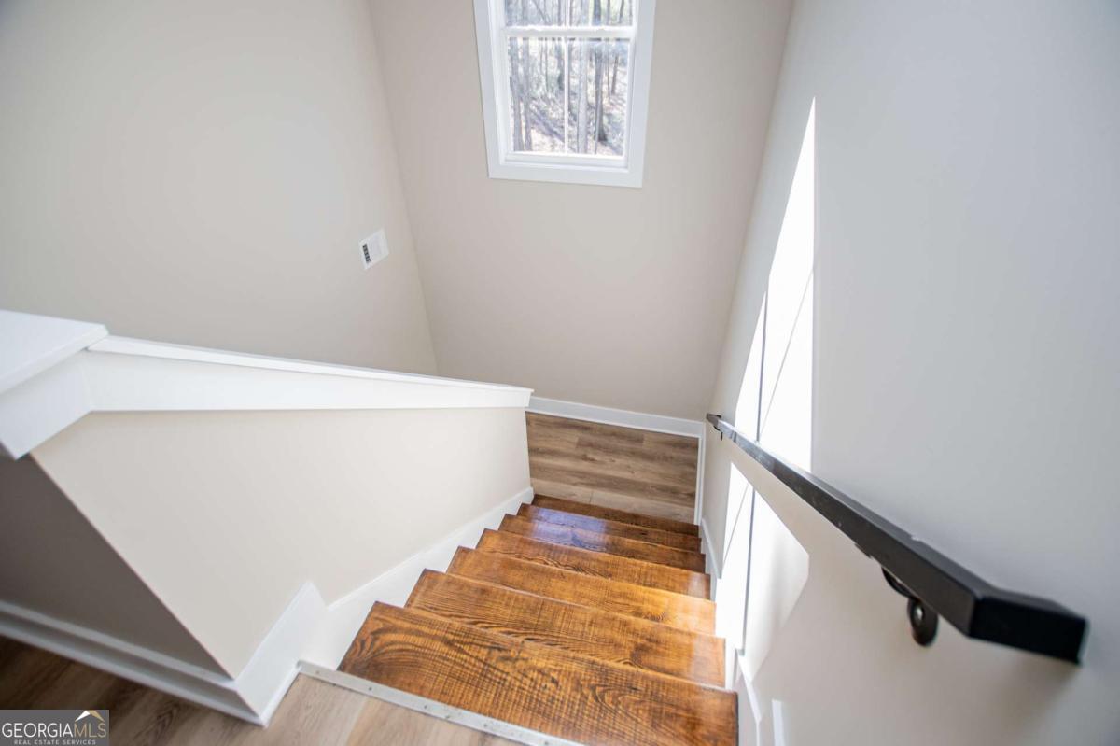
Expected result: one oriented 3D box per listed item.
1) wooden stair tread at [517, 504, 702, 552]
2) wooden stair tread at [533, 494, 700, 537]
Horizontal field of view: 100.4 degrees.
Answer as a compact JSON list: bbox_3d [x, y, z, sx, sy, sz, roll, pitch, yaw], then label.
[{"bbox_3d":[0.272,1.038,2.899,1.168,0.036,0.280,7,35,14],"label":"wooden stair tread"},{"bbox_3d":[0.345,1.058,3.206,1.168,0.036,0.280,7,35,14],"label":"wooden stair tread"}]

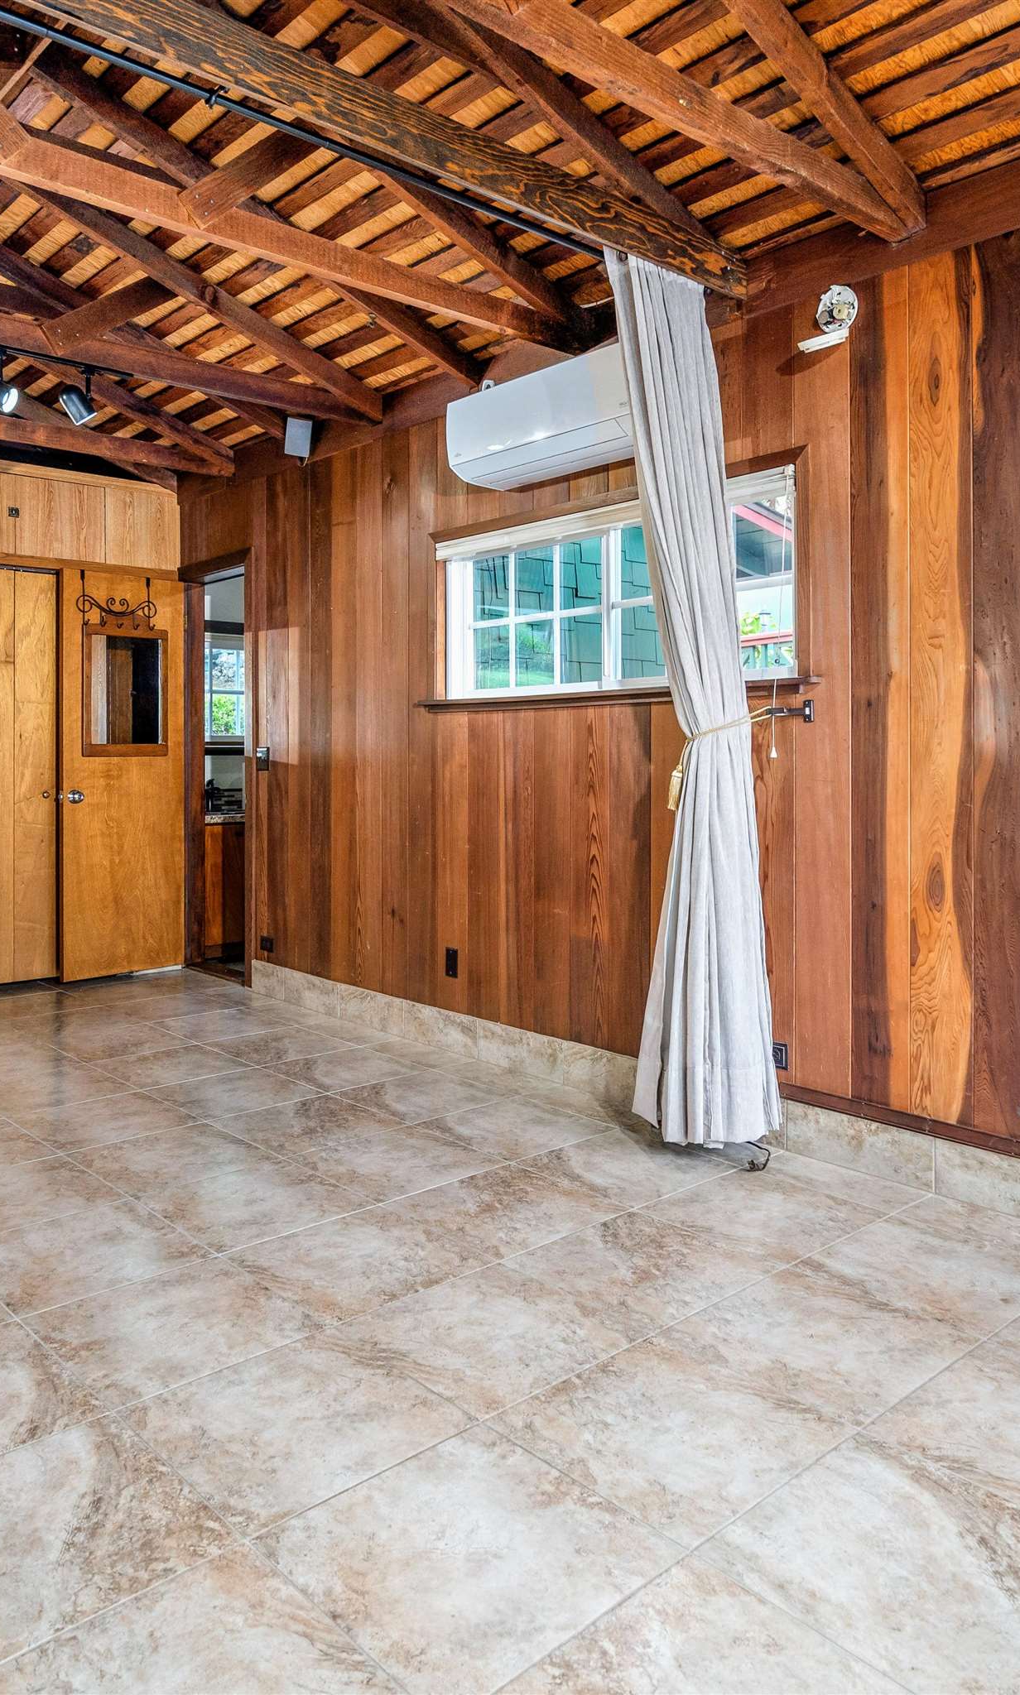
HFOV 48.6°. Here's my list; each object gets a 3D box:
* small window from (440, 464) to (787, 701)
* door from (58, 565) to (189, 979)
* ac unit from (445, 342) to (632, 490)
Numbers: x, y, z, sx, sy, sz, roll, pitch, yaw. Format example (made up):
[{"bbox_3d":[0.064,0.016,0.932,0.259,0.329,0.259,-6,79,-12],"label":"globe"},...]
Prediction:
[{"bbox_3d":[0.282,-0.825,3.821,0.090,0.595,1.565,-1,1,-43],"label":"small window"},{"bbox_3d":[-2.020,-0.371,5.902,0.650,2.081,0.039,-1,1,-43],"label":"door"},{"bbox_3d":[0.153,-1.416,3.748,0.220,0.295,0.863,-1,1,-43],"label":"ac unit"}]

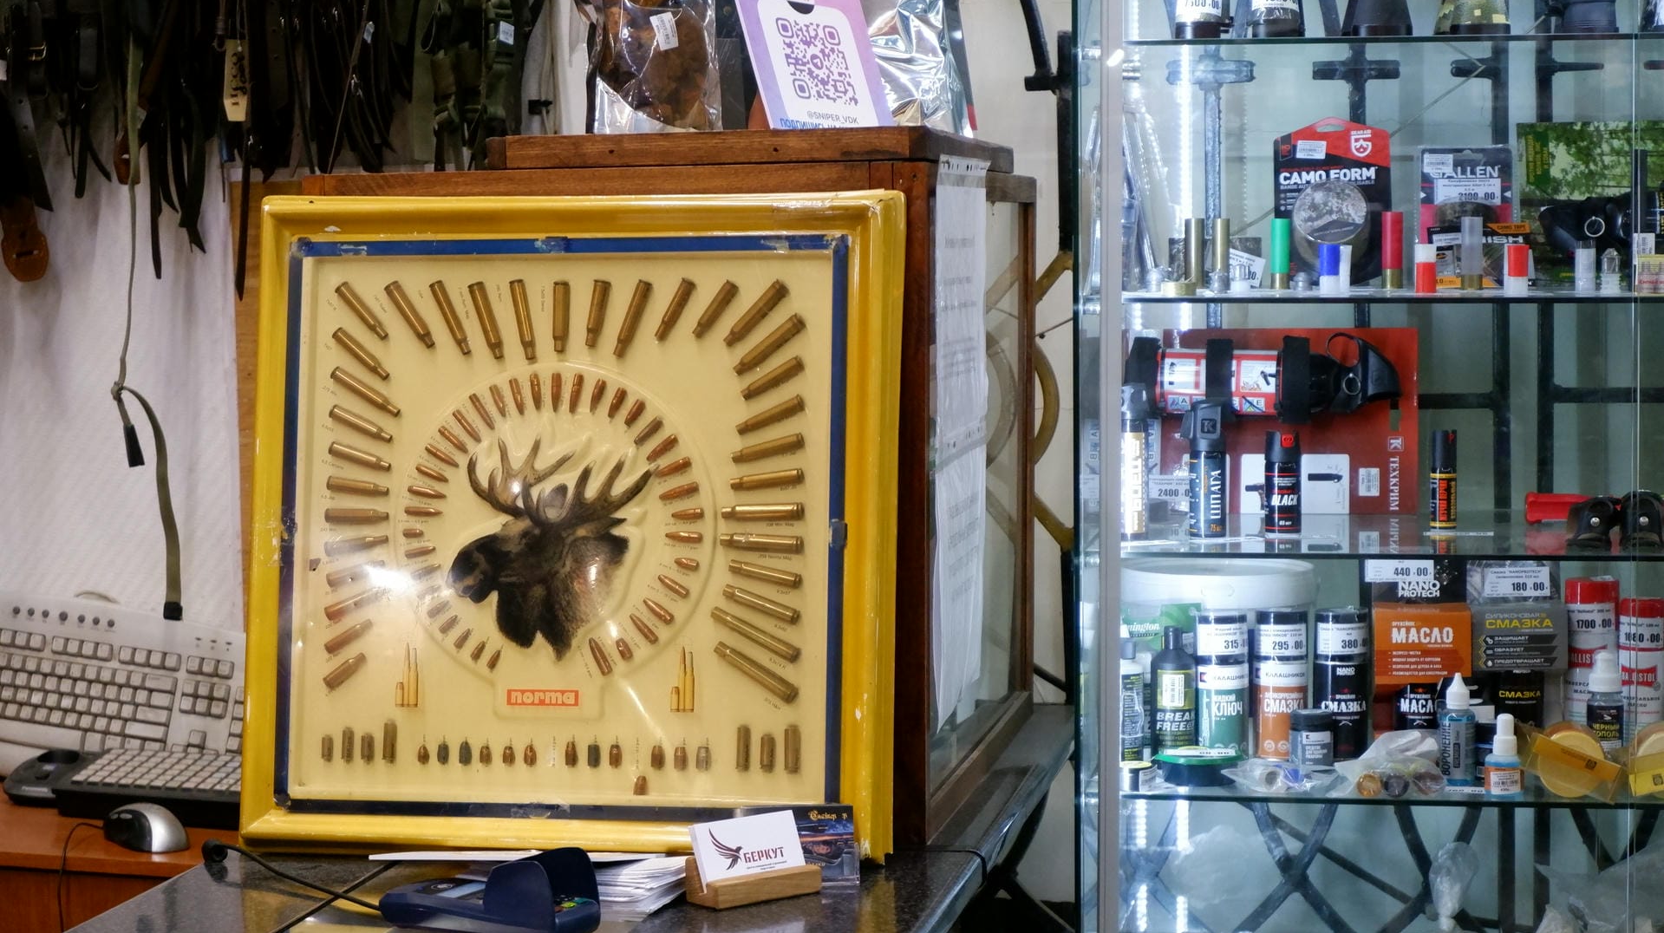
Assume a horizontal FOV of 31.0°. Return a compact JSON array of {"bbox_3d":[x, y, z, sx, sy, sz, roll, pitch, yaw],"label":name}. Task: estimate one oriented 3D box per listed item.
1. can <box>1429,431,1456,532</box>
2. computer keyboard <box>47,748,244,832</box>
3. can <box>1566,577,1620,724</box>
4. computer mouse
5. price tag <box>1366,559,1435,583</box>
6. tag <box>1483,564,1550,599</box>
[{"bbox_3d":[0.589,0.013,2.890,0.025,0.096,0.025,-1,5,-13],"label":"can"},{"bbox_3d":[-0.645,0.350,3.286,0.370,0.056,0.165,1,5,16],"label":"computer keyboard"},{"bbox_3d":[0.740,0.196,2.920,0.052,0.173,0.052,1,5,19],"label":"can"},{"bbox_3d":[-0.710,0.371,3.114,0.110,0.041,0.064,4,6,45],"label":"computer mouse"},{"bbox_3d":[0.551,0.099,2.910,0.066,0.030,0.002,0,4,7],"label":"price tag"},{"bbox_3d":[0.676,0.114,2.960,0.064,0.029,0.002,0,4,7],"label":"tag"}]

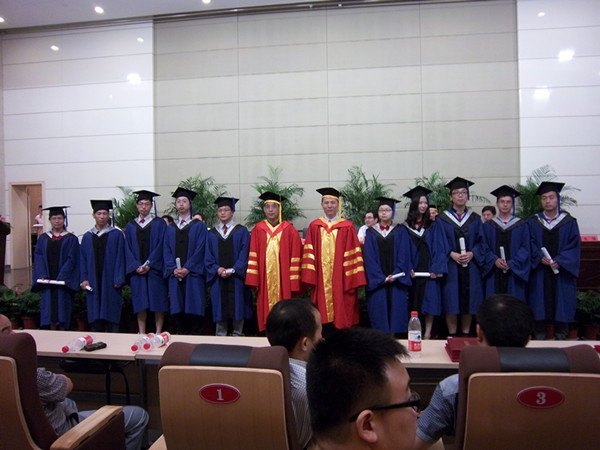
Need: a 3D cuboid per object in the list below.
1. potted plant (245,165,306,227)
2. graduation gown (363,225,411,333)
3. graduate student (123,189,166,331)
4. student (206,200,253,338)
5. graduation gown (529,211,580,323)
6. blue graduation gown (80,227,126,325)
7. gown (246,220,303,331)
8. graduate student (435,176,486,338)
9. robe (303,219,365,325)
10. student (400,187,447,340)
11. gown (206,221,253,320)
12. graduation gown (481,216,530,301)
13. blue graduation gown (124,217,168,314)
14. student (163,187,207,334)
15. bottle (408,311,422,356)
[{"bbox_3d":[-0.444,-0.122,8.800,1.120,1.950,1.100,-1,0,8],"label":"potted plant"},{"bbox_3d":[1.043,0.639,5.800,0.568,1.291,0.400,-1,0,10],"label":"graduation gown"},{"bbox_3d":[-1.828,0.465,5.780,0.530,1.751,0.420,-1,0,1],"label":"graduate student"},{"bbox_3d":[-0.877,0.509,5.950,0.590,1.700,0.420,-1,-2,0],"label":"student"},{"bbox_3d":[2.900,0.490,5.530,0.593,1.265,0.420,-1,0,32],"label":"graduation gown"},{"bbox_3d":[-2.369,0.603,5.850,0.550,1.193,0.380,-1,0,0],"label":"blue graduation gown"},{"bbox_3d":[-0.307,0.615,5.850,0.670,1.330,0.420,-1,-2,2],"label":"gown"},{"bbox_3d":[1.840,0.373,5.530,0.580,1.840,0.420,-1,0,13],"label":"graduate student"},{"bbox_3d":[0.397,0.563,5.750,0.770,1.330,0.440,-1,-2,7],"label":"robe"},{"bbox_3d":[1.438,0.442,5.650,0.580,1.740,0.440,-1,-2,12],"label":"student"},{"bbox_3d":[-0.882,0.603,6.030,0.584,1.218,0.420,-1,0,8],"label":"gown"},{"bbox_3d":[2.417,0.503,5.680,0.585,1.206,0.420,-1,0,30],"label":"graduation gown"},{"bbox_3d":[-1.828,0.482,5.780,0.530,1.167,0.380,-1,0,1],"label":"blue graduation gown"},{"bbox_3d":[-1.442,0.456,6.100,0.547,1.867,0.450,-1,0,4],"label":"student"},{"bbox_3d":[0.589,0.554,2.480,0.066,0.228,0.066,-1,0,8],"label":"bottle"}]

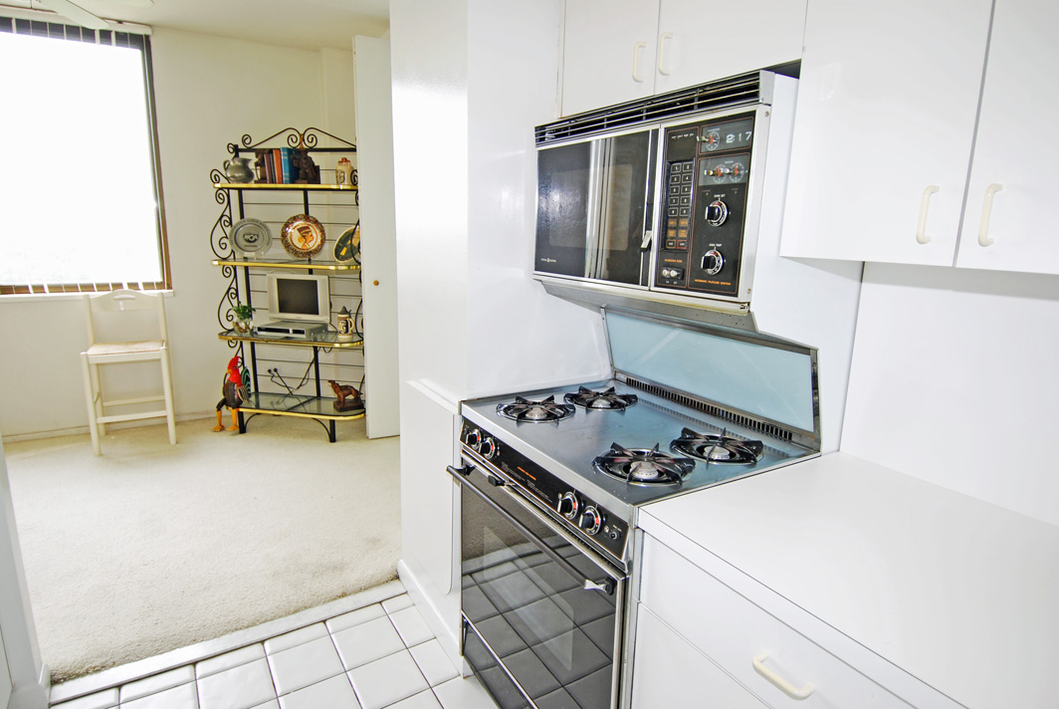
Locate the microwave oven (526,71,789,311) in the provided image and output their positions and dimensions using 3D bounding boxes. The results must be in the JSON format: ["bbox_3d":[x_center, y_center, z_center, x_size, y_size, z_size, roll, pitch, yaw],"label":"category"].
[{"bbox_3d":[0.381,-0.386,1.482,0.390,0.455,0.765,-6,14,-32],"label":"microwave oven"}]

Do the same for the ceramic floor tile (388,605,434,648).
[{"bbox_3d":[-0.433,1.002,2.056,0.104,0.010,0.203,-6,14,-31],"label":"ceramic floor tile"}]

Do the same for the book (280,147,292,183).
[{"bbox_3d":[-1.745,-1.372,4.080,0.055,0.250,0.175,4,12,9],"label":"book"}]

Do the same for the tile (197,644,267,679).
[{"bbox_3d":[-0.990,1.019,1.866,0.203,0.010,0.078,-6,14,-32],"label":"tile"}]

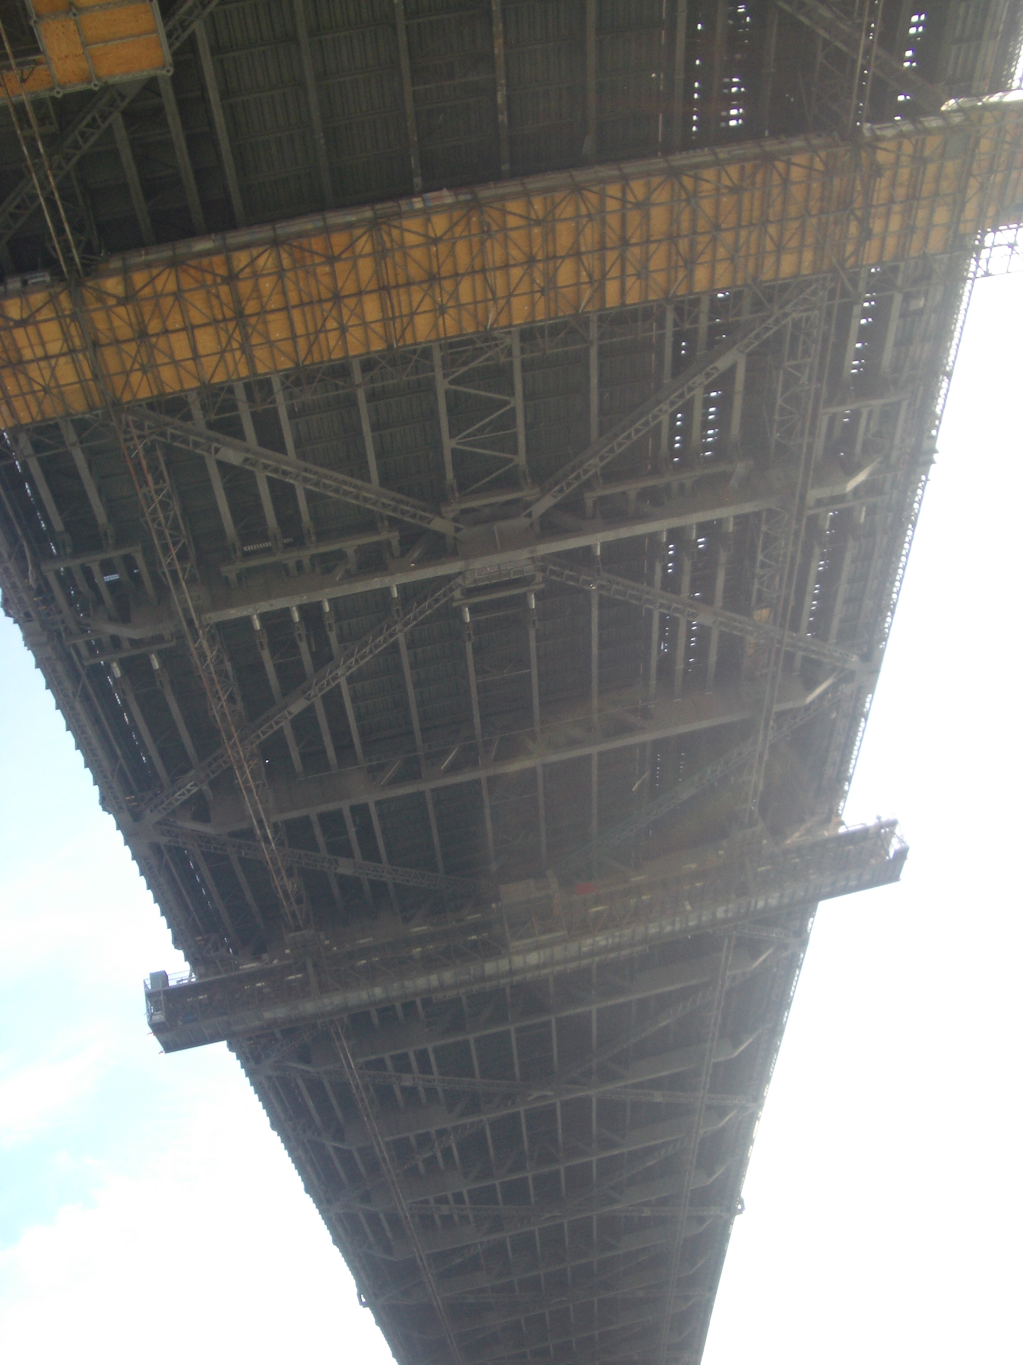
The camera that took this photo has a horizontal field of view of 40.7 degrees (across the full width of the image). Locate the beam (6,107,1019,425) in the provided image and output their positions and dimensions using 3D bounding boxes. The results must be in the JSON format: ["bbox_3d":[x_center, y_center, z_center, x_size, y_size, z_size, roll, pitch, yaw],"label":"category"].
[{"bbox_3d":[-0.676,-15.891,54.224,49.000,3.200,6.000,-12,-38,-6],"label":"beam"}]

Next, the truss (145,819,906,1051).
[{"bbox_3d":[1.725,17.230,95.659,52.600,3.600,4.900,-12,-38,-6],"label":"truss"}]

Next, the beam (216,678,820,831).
[{"bbox_3d":[0.145,3.915,85.643,40.500,3.100,0.900,-12,-38,-6],"label":"beam"}]

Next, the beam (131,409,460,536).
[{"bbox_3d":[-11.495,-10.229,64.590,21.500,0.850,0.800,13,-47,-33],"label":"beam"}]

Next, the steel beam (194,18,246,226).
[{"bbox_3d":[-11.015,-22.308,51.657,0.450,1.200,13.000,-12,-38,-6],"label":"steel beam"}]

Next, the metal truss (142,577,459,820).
[{"bbox_3d":[-12.368,1.389,78.436,25.610,0.850,0.800,-35,-42,22],"label":"metal truss"}]

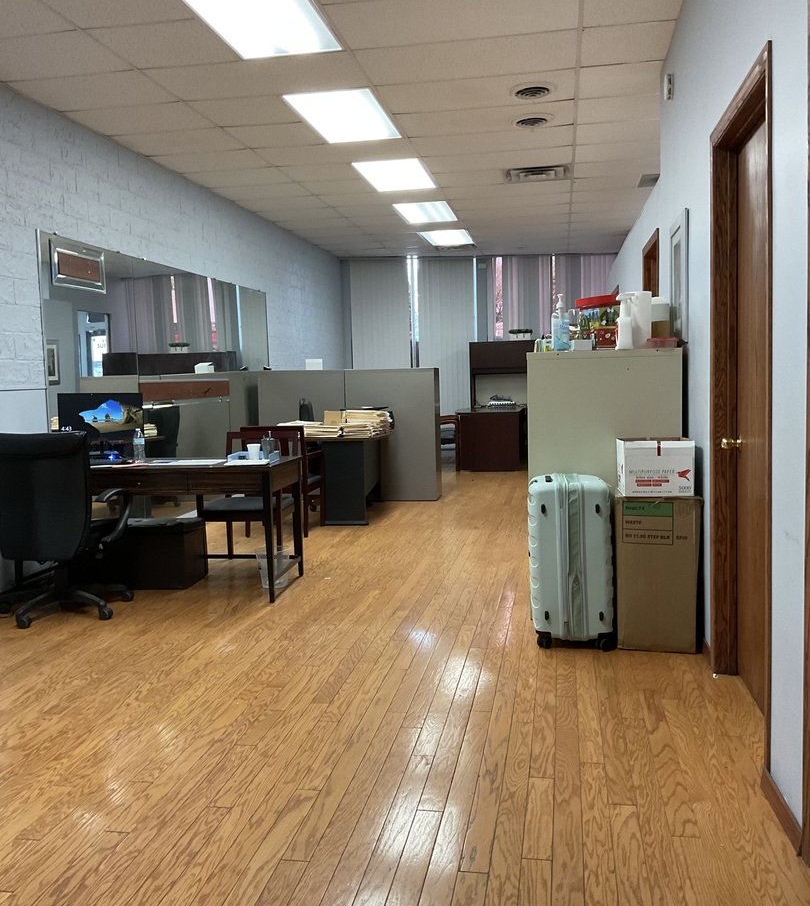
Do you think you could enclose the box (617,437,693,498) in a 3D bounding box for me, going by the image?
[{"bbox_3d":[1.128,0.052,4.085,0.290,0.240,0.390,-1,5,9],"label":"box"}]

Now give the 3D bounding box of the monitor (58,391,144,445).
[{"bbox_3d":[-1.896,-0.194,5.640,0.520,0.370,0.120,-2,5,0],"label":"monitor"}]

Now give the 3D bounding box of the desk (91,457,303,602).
[{"bbox_3d":[-1.443,0.432,5.455,1.550,0.745,0.710,-1,5,10],"label":"desk"}]

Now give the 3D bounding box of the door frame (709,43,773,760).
[{"bbox_3d":[1.178,-0.133,3.051,0.140,2.110,1.020,-1,5,10],"label":"door frame"}]

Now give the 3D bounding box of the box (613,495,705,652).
[{"bbox_3d":[1.116,0.509,4.075,0.350,0.670,0.400,-1,5,10],"label":"box"}]

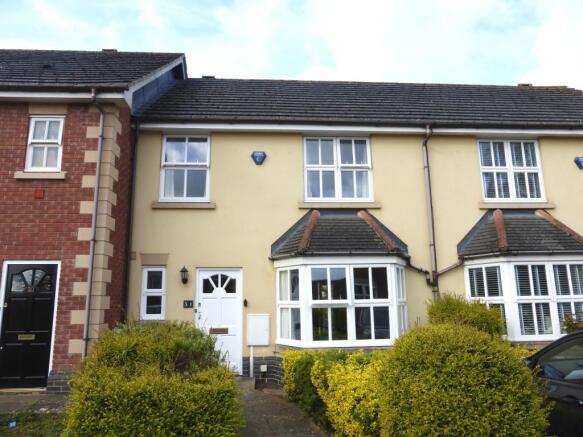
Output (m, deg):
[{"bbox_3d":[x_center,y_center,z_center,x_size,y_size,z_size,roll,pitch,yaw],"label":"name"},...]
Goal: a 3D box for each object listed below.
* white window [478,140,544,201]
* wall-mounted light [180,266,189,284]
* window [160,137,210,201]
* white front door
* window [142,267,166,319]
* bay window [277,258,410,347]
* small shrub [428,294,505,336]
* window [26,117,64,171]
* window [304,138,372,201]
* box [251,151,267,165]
[{"bbox_3d":[4.971,-1.066,9.125,1.456,1.439,0.120,0,-11,-5],"label":"white window"},{"bbox_3d":[-2.098,1.122,7.942,0.172,0.356,0.220,0,-11,-5],"label":"wall-mounted light"},{"bbox_3d":[-2.223,-1.053,8.545,1.015,1.439,0.120,0,-11,-5],"label":"window"},{"bbox_3d":[-1.414,2.037,8.015,0.901,2.050,0.120,0,-11,-5],"label":"white front door"},{"bbox_3d":[-2.721,1.483,8.017,0.455,1.026,0.120,0,-11,-5],"label":"window"},{"bbox_3d":[1.067,1.610,7.857,2.765,1.621,0.800,0,-11,-5],"label":"bay window"},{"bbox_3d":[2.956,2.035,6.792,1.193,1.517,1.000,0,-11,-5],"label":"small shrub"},{"bbox_3d":[-4.368,-1.317,7.196,0.594,1.040,0.122,0,-11,-5],"label":"window"},{"bbox_3d":[1.026,-1.059,8.807,1.485,1.439,0.120,0,-11,-5],"label":"window"},{"bbox_3d":[-0.683,-1.262,8.587,0.330,0.307,0.080,0,-11,-5],"label":"box"}]

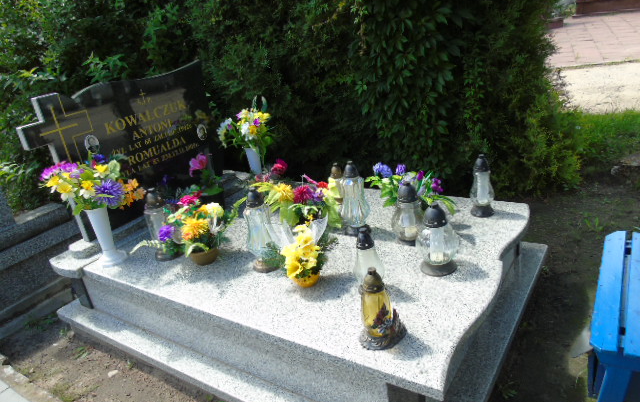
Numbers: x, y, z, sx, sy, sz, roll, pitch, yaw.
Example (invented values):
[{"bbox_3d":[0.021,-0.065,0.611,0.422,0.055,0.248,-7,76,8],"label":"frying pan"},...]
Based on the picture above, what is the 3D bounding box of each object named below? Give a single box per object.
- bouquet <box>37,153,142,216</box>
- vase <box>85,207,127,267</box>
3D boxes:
[{"bbox_3d":[-1.063,-0.077,2.160,0.450,0.270,0.340,-21,26,-29],"label":"bouquet"},{"bbox_3d":[-1.054,0.163,2.252,0.150,0.260,0.150,-19,25,-24],"label":"vase"}]

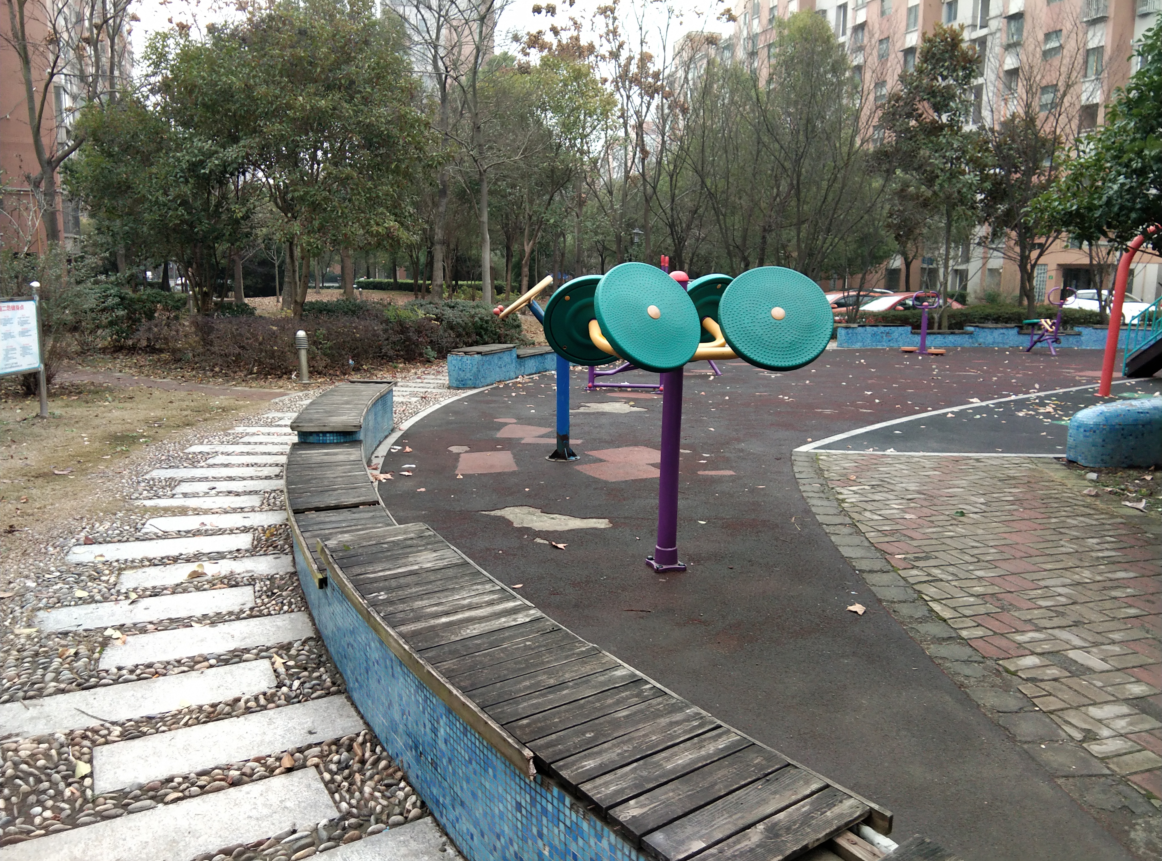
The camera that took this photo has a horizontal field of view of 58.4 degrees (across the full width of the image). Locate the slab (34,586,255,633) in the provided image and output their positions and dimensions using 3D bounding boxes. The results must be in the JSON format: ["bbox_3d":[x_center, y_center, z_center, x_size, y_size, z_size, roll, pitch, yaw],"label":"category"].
[{"bbox_3d":[-1.941,0.824,4.690,0.910,0.050,0.302,-4,10,-26],"label":"slab"}]

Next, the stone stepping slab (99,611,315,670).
[{"bbox_3d":[-1.501,0.875,4.237,0.793,0.060,0.307,-4,11,-27],"label":"stone stepping slab"}]

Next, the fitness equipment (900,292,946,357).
[{"bbox_3d":[6.087,-1.943,18.509,0.870,1.120,0.400,7,11,30],"label":"fitness equipment"}]

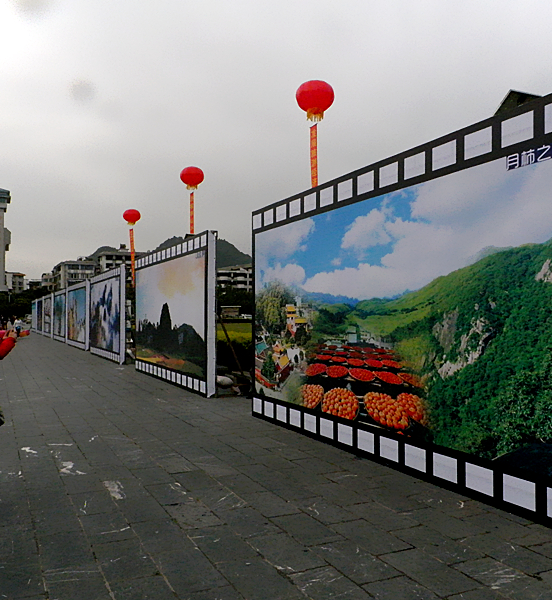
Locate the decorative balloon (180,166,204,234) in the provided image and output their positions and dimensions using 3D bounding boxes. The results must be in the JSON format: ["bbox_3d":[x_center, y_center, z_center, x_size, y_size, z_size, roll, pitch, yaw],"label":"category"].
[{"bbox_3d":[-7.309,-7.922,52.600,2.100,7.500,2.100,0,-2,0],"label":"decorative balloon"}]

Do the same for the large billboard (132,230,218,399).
[{"bbox_3d":[-2.604,0.359,14.657,0.188,3.210,6.520,1,-2,-25],"label":"large billboard"}]

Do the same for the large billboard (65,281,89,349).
[{"bbox_3d":[-9.832,0.836,30.065,0.188,3.190,6.450,1,-2,-25],"label":"large billboard"}]

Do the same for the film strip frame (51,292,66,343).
[{"bbox_3d":[-13.561,1.001,38.113,0.200,3.210,6.900,1,-2,-25],"label":"film strip frame"}]

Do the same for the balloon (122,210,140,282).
[{"bbox_3d":[-16.991,-6.194,70.900,2.100,8.900,2.100,0,-2,0],"label":"balloon"}]

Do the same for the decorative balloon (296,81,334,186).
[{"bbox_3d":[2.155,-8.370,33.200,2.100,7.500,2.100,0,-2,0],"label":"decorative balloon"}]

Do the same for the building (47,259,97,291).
[{"bbox_3d":[-72.400,-2.309,216.000,12.000,19.600,33.000,1,-2,-25],"label":"building"}]

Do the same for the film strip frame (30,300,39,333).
[{"bbox_3d":[-25.146,1.840,62.962,0.188,3.190,6.450,1,-2,-25],"label":"film strip frame"}]

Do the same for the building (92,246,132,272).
[{"bbox_3d":[-58.745,-5.095,220.855,18.000,27.000,13.000,1,-2,-14],"label":"building"}]

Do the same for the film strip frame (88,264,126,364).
[{"bbox_3d":[-6.352,0.575,22.615,0.200,3.210,6.750,1,-2,-25],"label":"film strip frame"}]

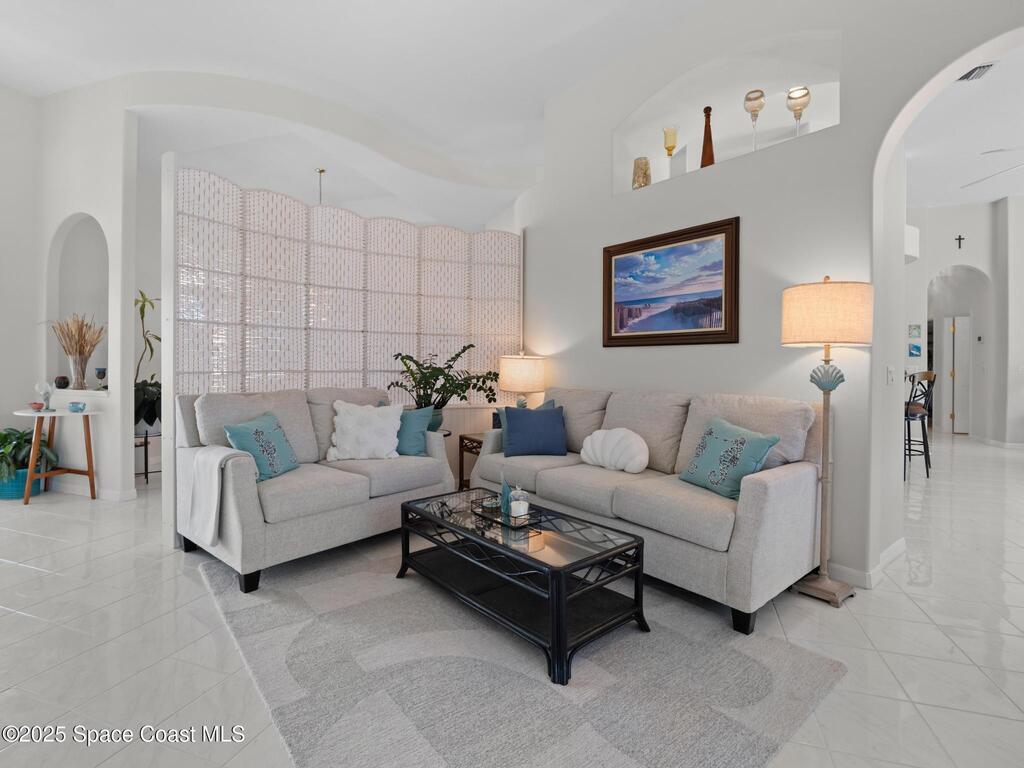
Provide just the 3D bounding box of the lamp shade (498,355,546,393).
[{"bbox_3d":[0.091,-0.083,4.120,0.390,0.295,0.390,0,2,0],"label":"lamp shade"}]

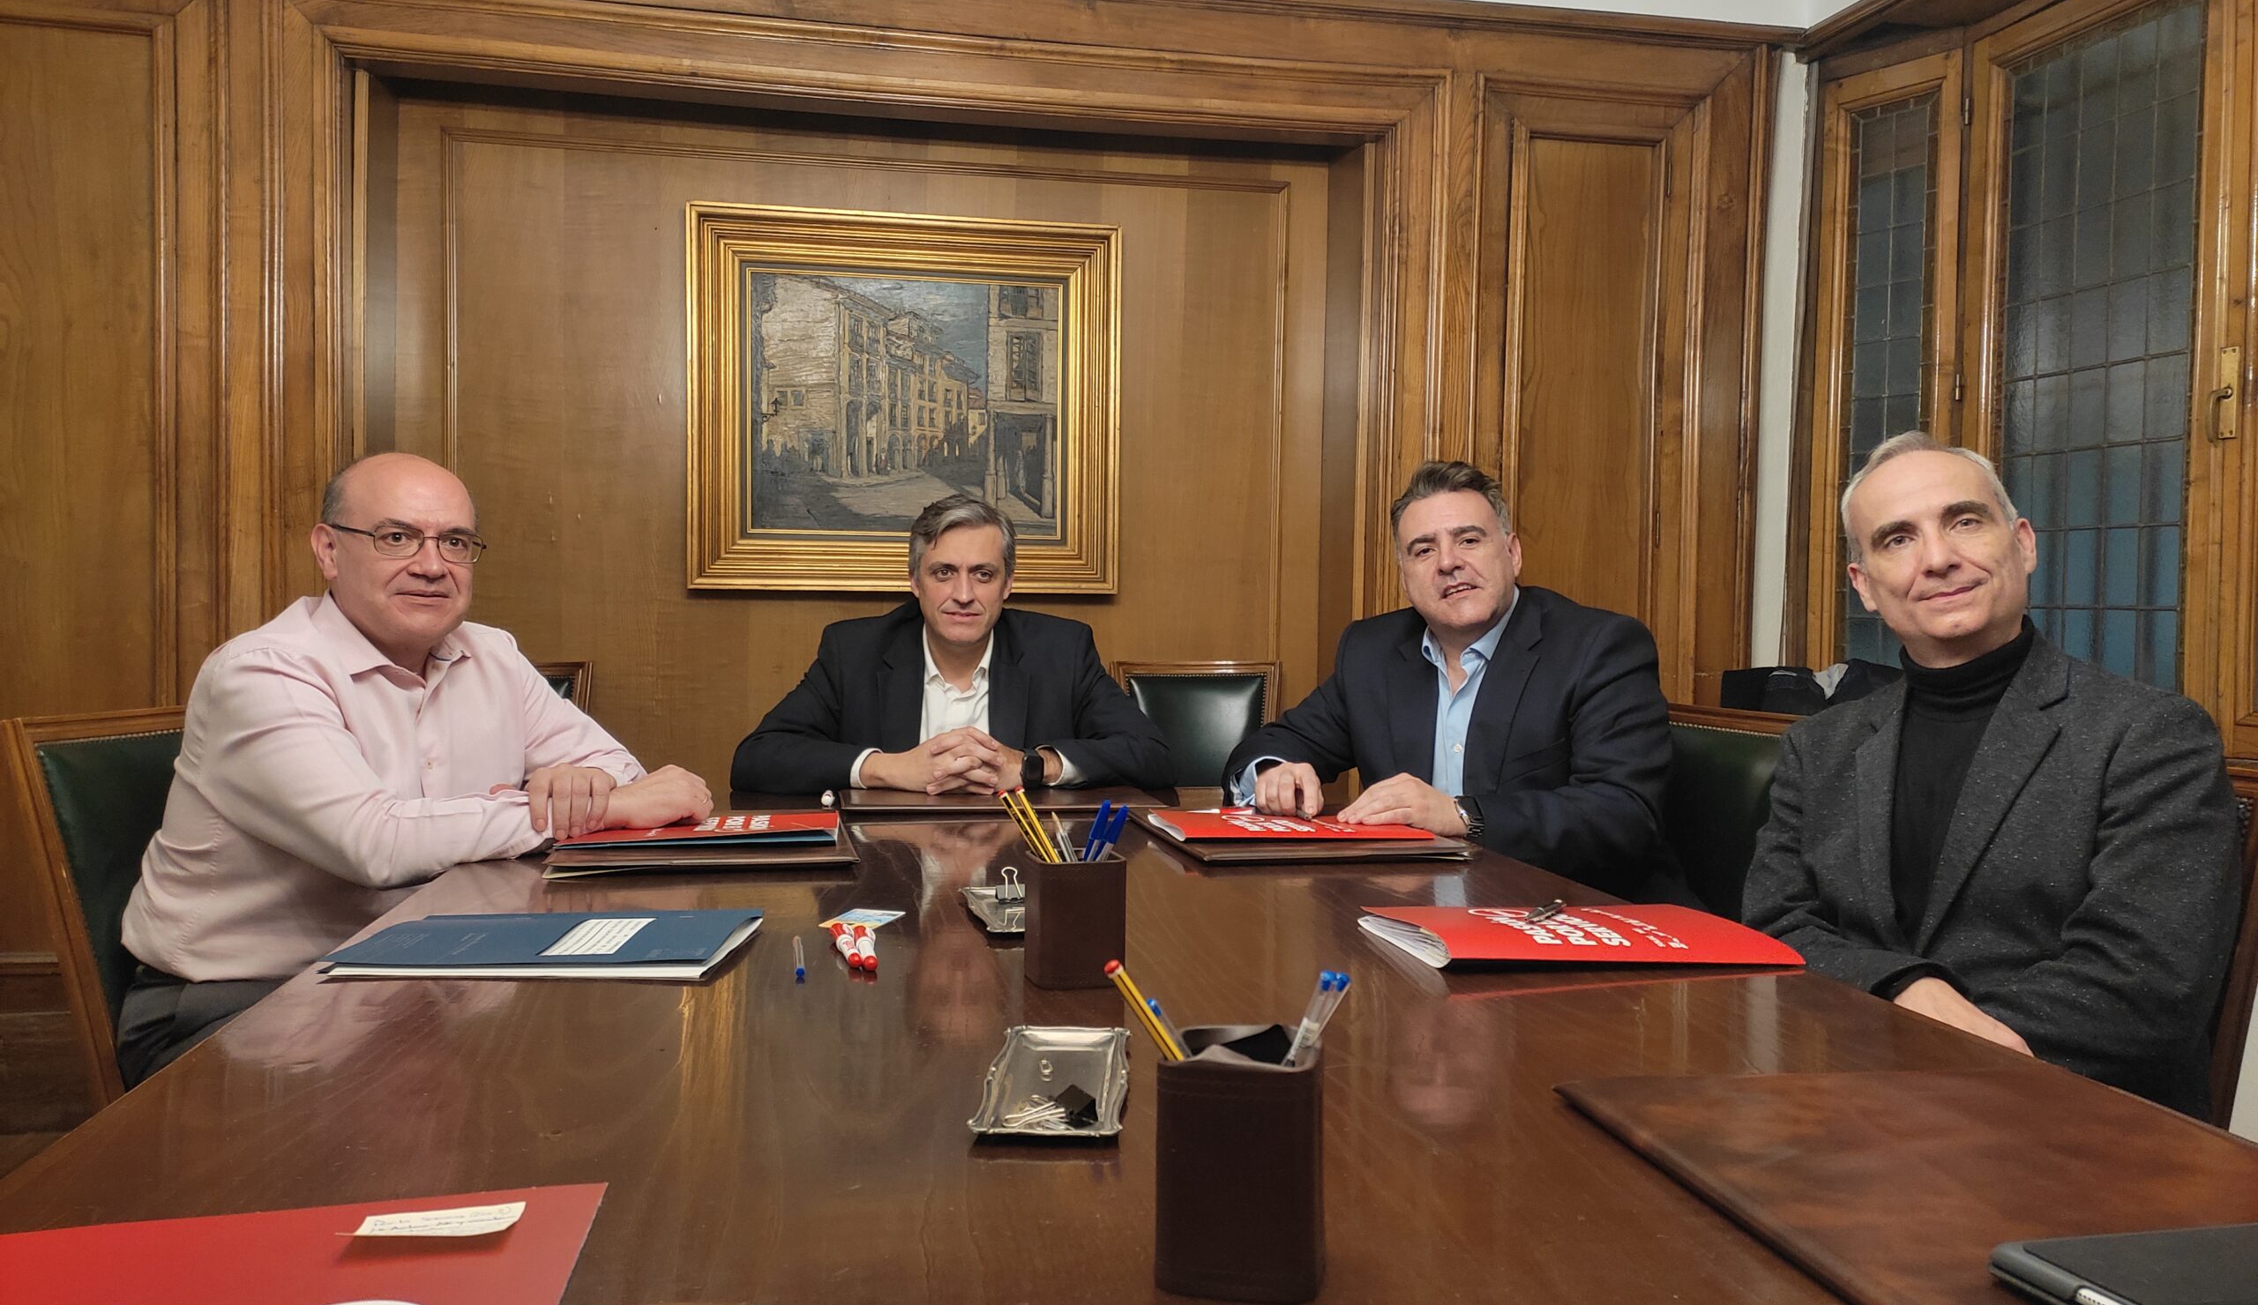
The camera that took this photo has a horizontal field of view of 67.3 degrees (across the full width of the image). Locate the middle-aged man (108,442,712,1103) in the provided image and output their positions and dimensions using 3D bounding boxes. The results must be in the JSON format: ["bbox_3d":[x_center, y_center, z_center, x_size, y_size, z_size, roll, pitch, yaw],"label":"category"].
[{"bbox_3d":[-0.783,0.377,2.009,0.740,1.223,0.600,2,2,23],"label":"middle-aged man"}]

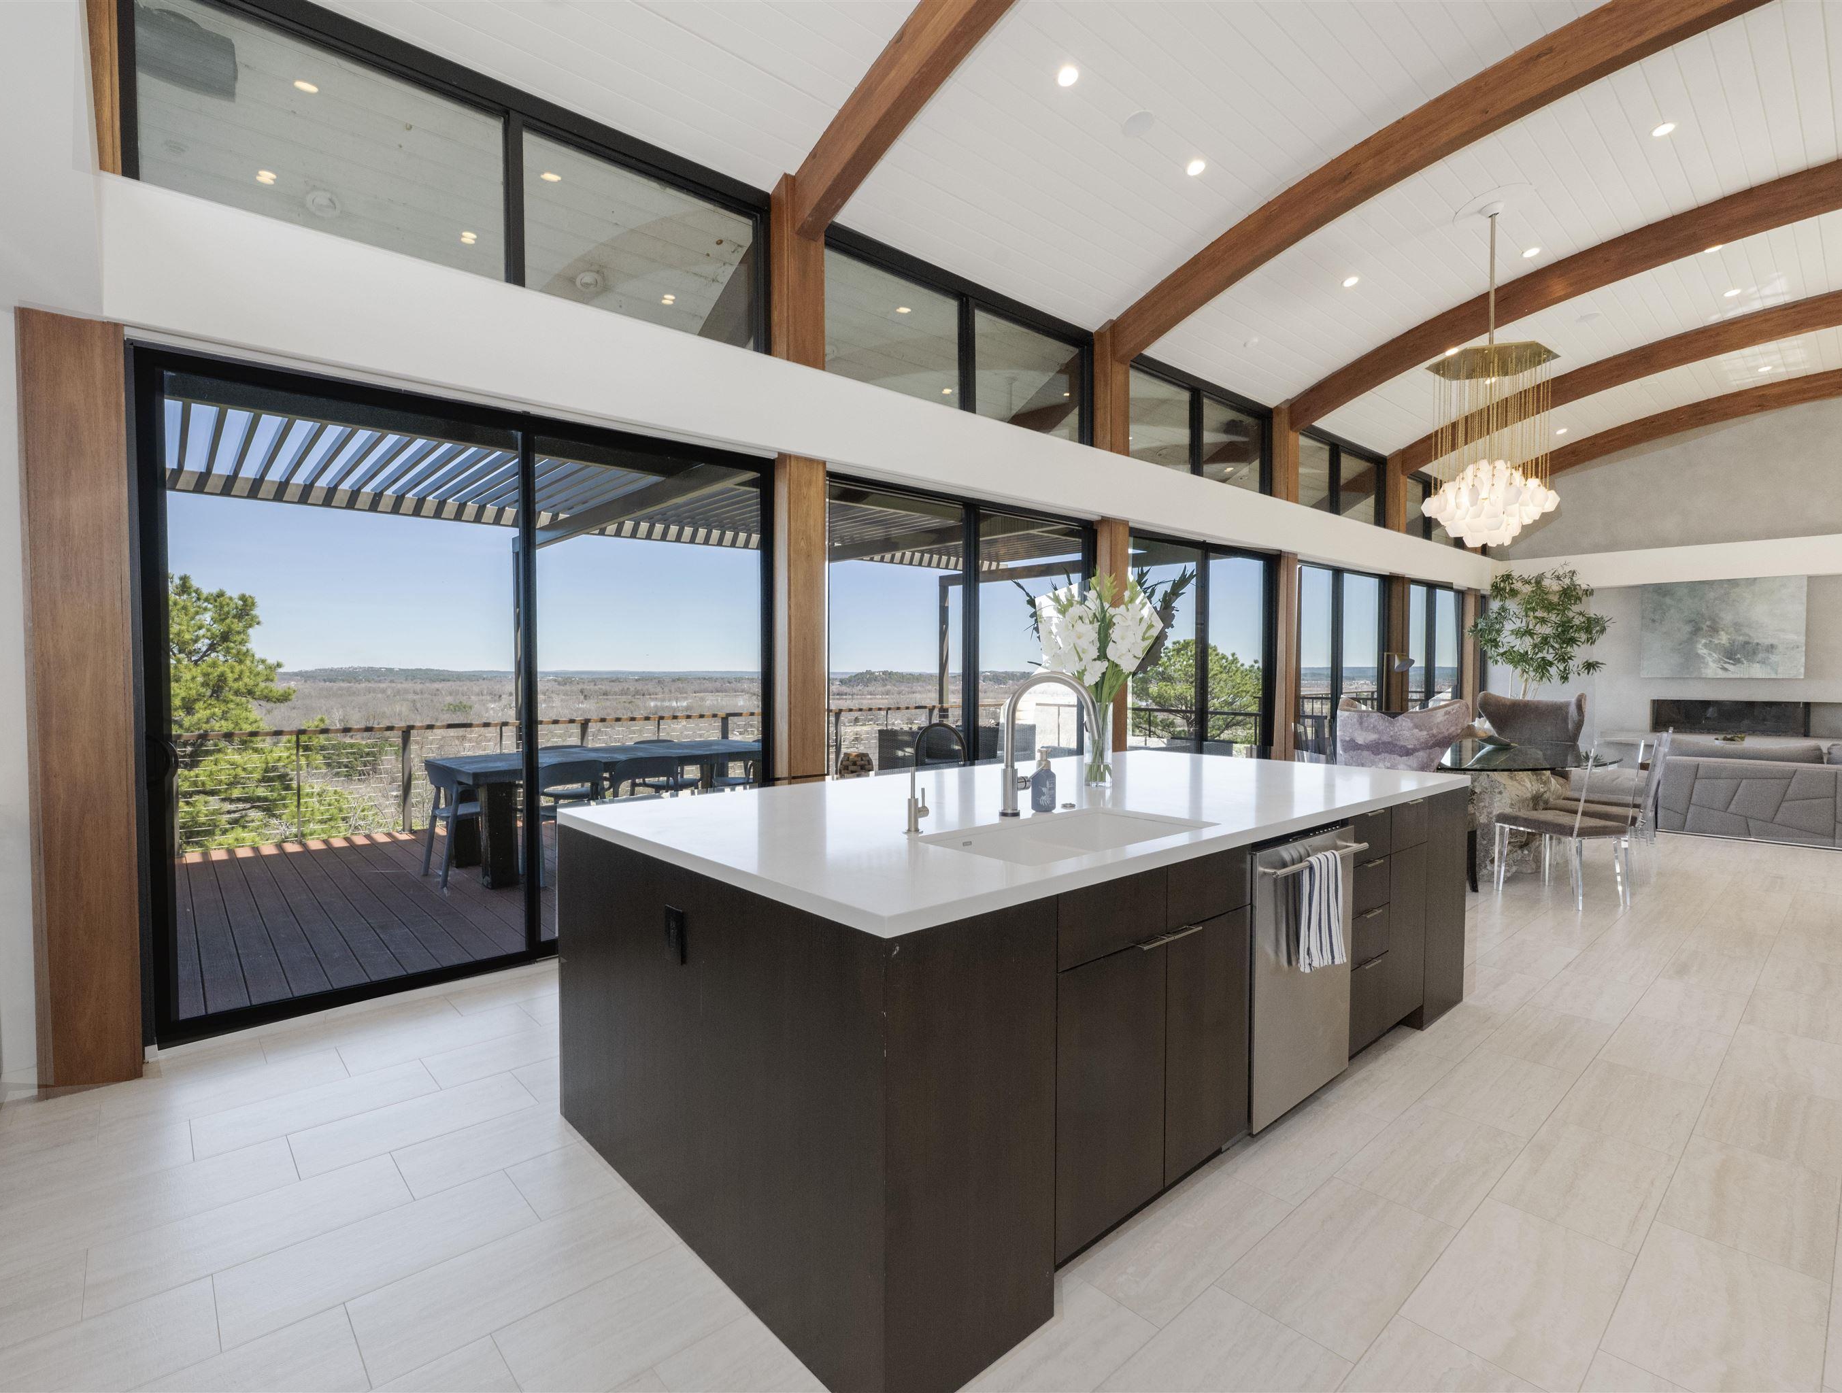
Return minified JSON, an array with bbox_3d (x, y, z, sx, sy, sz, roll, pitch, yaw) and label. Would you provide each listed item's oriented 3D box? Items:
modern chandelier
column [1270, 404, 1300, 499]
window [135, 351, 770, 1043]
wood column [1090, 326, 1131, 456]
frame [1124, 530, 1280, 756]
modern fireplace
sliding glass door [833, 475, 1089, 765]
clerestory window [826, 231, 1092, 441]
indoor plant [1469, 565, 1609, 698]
[{"bbox_3d":[3.841,-2.156,5.478,0.820,2.300,0.780,-1,2,-40],"label":"modern chandelier"},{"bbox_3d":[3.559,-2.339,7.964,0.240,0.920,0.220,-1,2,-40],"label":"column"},{"bbox_3d":[-1.801,-0.015,3.679,2.490,2.445,0.140,-1,2,-40],"label":"window"},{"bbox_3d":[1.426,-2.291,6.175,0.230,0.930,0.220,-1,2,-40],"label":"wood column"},{"bbox_3d":[2.454,-0.125,7.249,2.560,2.470,0.140,-1,2,-40],"label":"frame"},{"bbox_3d":[10.488,0.281,10.535,1.440,0.460,0.280,2,2,45],"label":"modern fireplace"},{"bbox_3d":[0.321,-0.076,5.459,2.520,2.470,0.140,-1,2,-40],"label":"sliding glass door"},{"bbox_3d":[0.317,-2.240,5.382,2.500,0.930,0.140,-1,2,-40],"label":"clerestory window"},{"bbox_3d":[7.453,-0.242,9.802,1.350,2.580,1.350,-1,2,-40],"label":"indoor plant"}]

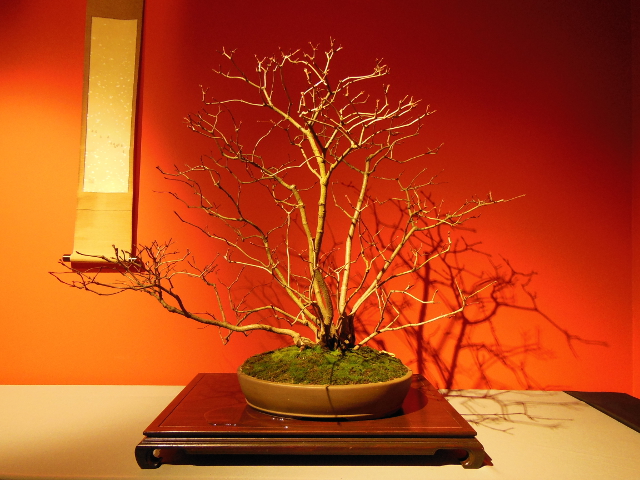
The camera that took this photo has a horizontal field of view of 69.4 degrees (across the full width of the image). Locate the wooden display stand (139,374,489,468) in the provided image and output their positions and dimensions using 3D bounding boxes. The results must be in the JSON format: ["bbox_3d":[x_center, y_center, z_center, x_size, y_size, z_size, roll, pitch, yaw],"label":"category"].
[{"bbox_3d":[-0.025,0.479,1.293,0.771,0.072,0.549,1,-2,-1],"label":"wooden display stand"}]

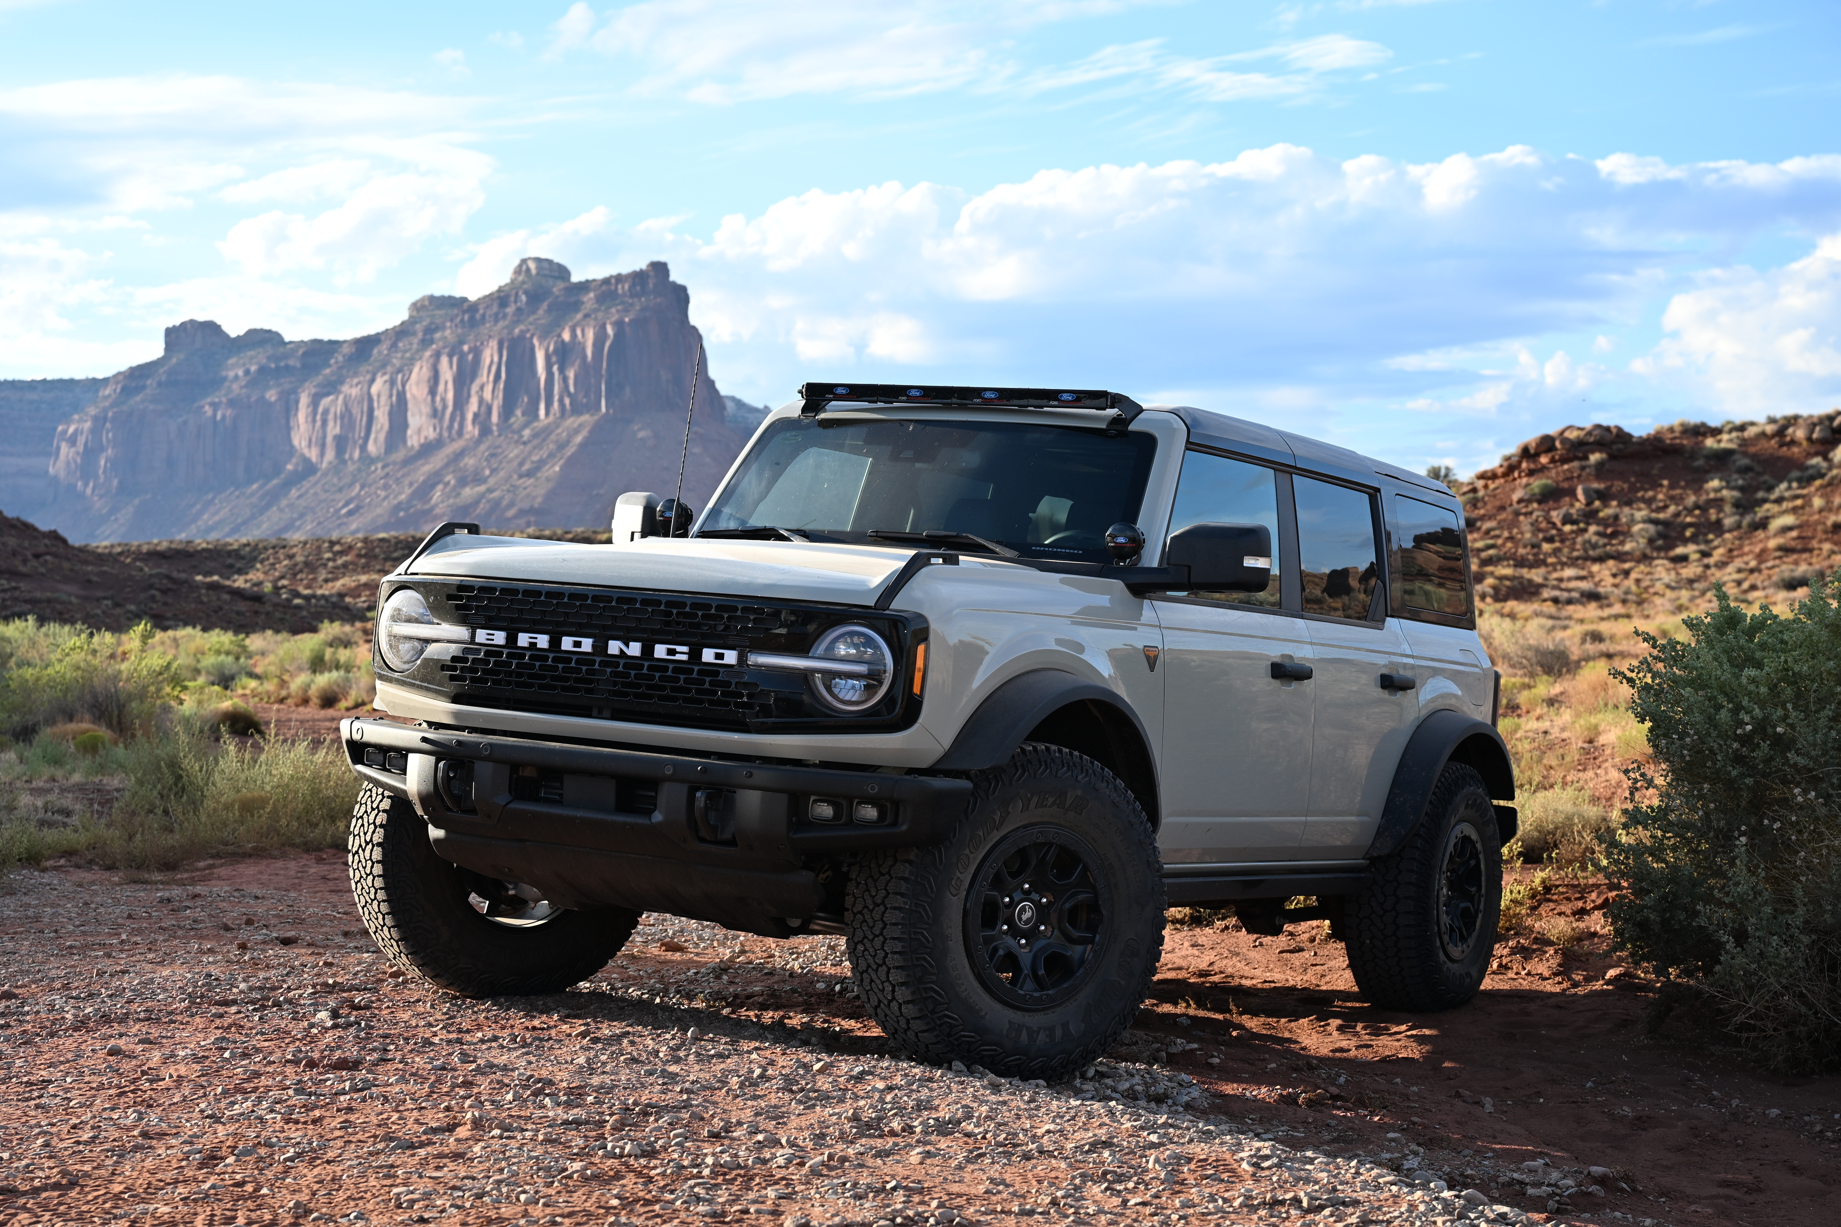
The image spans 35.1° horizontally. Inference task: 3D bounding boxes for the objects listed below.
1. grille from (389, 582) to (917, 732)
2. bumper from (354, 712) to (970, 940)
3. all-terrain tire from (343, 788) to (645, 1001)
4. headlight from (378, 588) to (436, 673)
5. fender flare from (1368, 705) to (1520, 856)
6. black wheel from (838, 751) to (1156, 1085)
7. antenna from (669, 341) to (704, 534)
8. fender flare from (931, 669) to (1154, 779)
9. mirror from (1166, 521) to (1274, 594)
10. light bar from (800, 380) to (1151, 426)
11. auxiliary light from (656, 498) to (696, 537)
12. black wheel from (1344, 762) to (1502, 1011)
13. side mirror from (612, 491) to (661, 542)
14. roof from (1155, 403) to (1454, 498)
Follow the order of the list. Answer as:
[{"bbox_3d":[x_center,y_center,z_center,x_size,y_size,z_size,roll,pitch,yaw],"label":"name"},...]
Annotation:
[{"bbox_3d":[-0.752,0.106,7.310,1.660,0.335,0.200,4,-2,31],"label":"grille"},{"bbox_3d":[-0.784,0.540,7.308,1.920,0.440,0.420,4,-2,31],"label":"bumper"},{"bbox_3d":[-1.223,0.674,8.482,0.867,0.867,0.310,5,-1,-35],"label":"all-terrain tire"},{"bbox_3d":[-1.366,0.050,7.904,0.215,0.220,0.110,4,-1,37],"label":"headlight"},{"bbox_3d":[1.786,0.583,9.975,0.150,0.510,1.170,4,-1,31],"label":"fender flare"},{"bbox_3d":[0.229,0.775,7.601,0.867,0.867,0.310,5,-1,-33],"label":"black wheel"},{"bbox_3d":[-0.703,-0.490,8.698,0.025,0.662,0.025,4,-8,31],"label":"antenna"},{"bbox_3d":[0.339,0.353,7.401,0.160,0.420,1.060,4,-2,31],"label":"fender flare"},{"bbox_3d":[0.823,-0.157,8.079,0.285,0.190,0.160,4,-2,31],"label":"mirror"},{"bbox_3d":[0.115,-0.615,8.687,1.110,0.115,0.170,4,-2,31],"label":"light bar"},{"bbox_3d":[-0.756,-0.289,9.004,0.108,0.115,0.090,4,-1,31],"label":"auxiliary light"},{"bbox_3d":[1.744,0.941,9.952,0.320,0.865,0.865,4,-2,31],"label":"black wheel"},{"bbox_3d":[-0.852,-0.273,9.230,0.280,0.200,0.155,4,-1,31],"label":"side mirror"},{"bbox_3d":[0.763,-0.546,9.967,1.450,0.150,2.400,4,-1,31],"label":"roof"}]

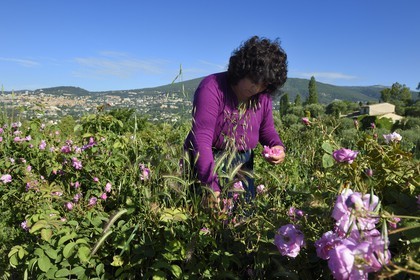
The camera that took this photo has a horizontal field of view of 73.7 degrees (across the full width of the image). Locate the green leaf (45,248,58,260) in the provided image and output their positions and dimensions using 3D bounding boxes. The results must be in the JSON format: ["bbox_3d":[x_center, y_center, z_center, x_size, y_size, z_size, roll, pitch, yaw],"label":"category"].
[{"bbox_3d":[-0.500,0.357,0.883,0.059,0.021,0.012,30,-33,10],"label":"green leaf"}]

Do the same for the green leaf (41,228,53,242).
[{"bbox_3d":[-0.562,0.329,0.966,0.037,0.043,0.012,-18,-22,-7],"label":"green leaf"}]

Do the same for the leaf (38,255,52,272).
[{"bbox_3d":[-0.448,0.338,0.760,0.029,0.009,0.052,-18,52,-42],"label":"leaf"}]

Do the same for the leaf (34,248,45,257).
[{"bbox_3d":[-0.538,0.355,0.883,0.035,0.012,0.023,10,50,16],"label":"leaf"}]

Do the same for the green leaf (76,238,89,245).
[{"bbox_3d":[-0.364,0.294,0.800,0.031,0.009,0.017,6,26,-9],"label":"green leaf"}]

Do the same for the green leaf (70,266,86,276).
[{"bbox_3d":[-0.394,0.394,0.839,0.039,0.012,0.025,-5,45,-14],"label":"green leaf"}]

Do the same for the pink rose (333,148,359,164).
[{"bbox_3d":[0.406,0.050,0.840,0.073,0.045,0.068,2,5,21],"label":"pink rose"}]

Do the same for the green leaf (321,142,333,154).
[{"bbox_3d":[0.379,0.029,0.900,0.043,0.030,0.009,47,7,25],"label":"green leaf"}]

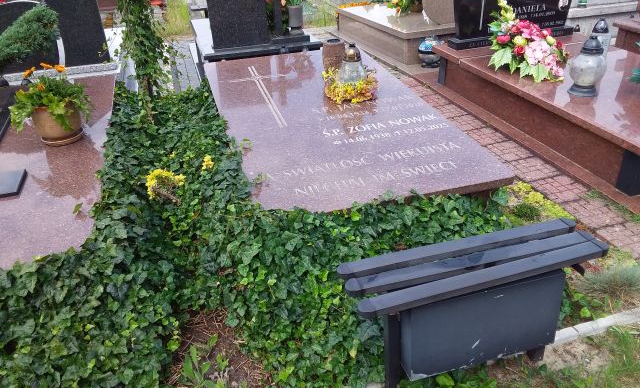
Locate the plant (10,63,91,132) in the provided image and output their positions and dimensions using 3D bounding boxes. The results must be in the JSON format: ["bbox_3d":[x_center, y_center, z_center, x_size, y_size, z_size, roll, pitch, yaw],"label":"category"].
[{"bbox_3d":[-1.409,-0.476,2.764,0.380,0.360,0.350,-11,30,-13],"label":"plant"}]

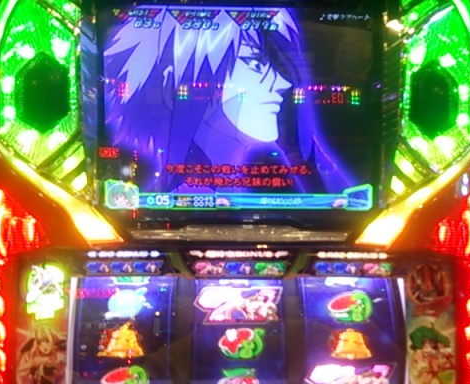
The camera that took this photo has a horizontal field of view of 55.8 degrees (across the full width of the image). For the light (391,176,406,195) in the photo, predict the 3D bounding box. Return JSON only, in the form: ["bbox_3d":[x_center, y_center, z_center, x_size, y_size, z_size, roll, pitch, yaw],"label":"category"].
[{"bbox_3d":[0.157,-0.006,0.425,0.014,0.018,0.008,0,0,0],"label":"light"}]

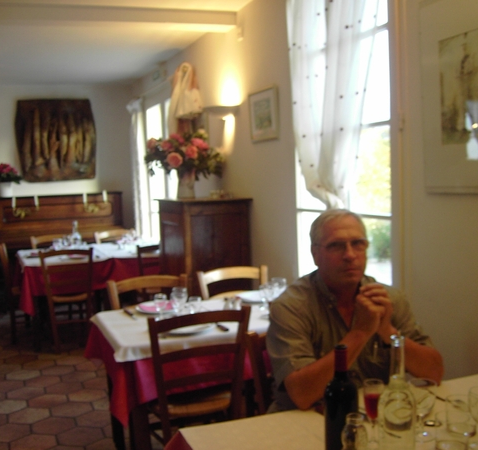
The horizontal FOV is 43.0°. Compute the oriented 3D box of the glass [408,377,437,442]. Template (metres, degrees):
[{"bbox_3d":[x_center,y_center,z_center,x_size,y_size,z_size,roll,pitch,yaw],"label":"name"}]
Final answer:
[{"bbox_3d":[0.485,0.484,1.595,0.076,0.145,0.076,-2,4,0],"label":"glass"}]

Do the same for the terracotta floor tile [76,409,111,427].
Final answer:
[{"bbox_3d":[-0.846,1.168,3.628,0.240,0.020,0.285,-3,4,-22],"label":"terracotta floor tile"}]

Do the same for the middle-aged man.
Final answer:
[{"bbox_3d":[0.359,0.597,1.964,0.600,1.310,0.700,-3,4,-22],"label":"middle-aged man"}]

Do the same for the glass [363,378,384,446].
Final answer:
[{"bbox_3d":[0.328,0.458,1.481,0.054,0.160,0.054,-2,4,0],"label":"glass"}]

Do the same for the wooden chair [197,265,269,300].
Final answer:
[{"bbox_3d":[0.075,0.711,3.446,0.450,0.880,0.470,-3,4,-27],"label":"wooden chair"}]

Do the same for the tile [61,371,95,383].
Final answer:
[{"bbox_3d":[-1.168,1.103,4.422,0.245,0.020,0.280,-4,5,-22],"label":"tile"}]

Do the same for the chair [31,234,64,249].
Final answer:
[{"bbox_3d":[-1.890,0.560,6.228,0.430,0.880,0.470,-4,5,-20],"label":"chair"}]

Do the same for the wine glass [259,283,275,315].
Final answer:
[{"bbox_3d":[0.137,0.361,2.999,0.068,0.130,0.068,-4,5,-20],"label":"wine glass"}]

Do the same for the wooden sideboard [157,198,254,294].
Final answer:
[{"bbox_3d":[-0.278,0.450,4.750,0.541,1.290,0.790,-3,5,-22],"label":"wooden sideboard"}]

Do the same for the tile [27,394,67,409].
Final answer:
[{"bbox_3d":[-1.283,1.185,4.074,0.246,0.015,0.284,-3,5,-22],"label":"tile"}]

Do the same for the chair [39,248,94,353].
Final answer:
[{"bbox_3d":[-1.473,0.627,5.255,0.430,0.890,0.470,-3,4,-22],"label":"chair"}]

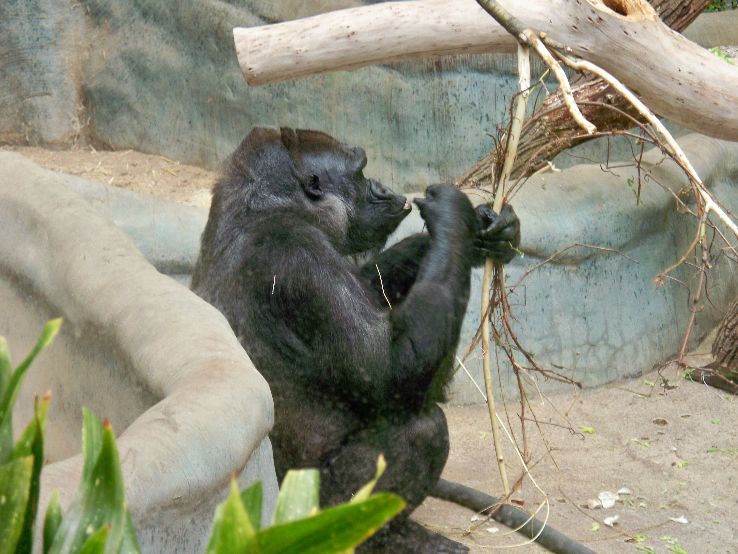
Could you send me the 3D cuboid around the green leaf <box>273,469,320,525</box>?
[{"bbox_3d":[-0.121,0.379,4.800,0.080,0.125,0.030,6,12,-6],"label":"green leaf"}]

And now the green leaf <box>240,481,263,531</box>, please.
[{"bbox_3d":[-0.201,0.393,4.800,0.050,0.110,0.025,5,12,11],"label":"green leaf"}]

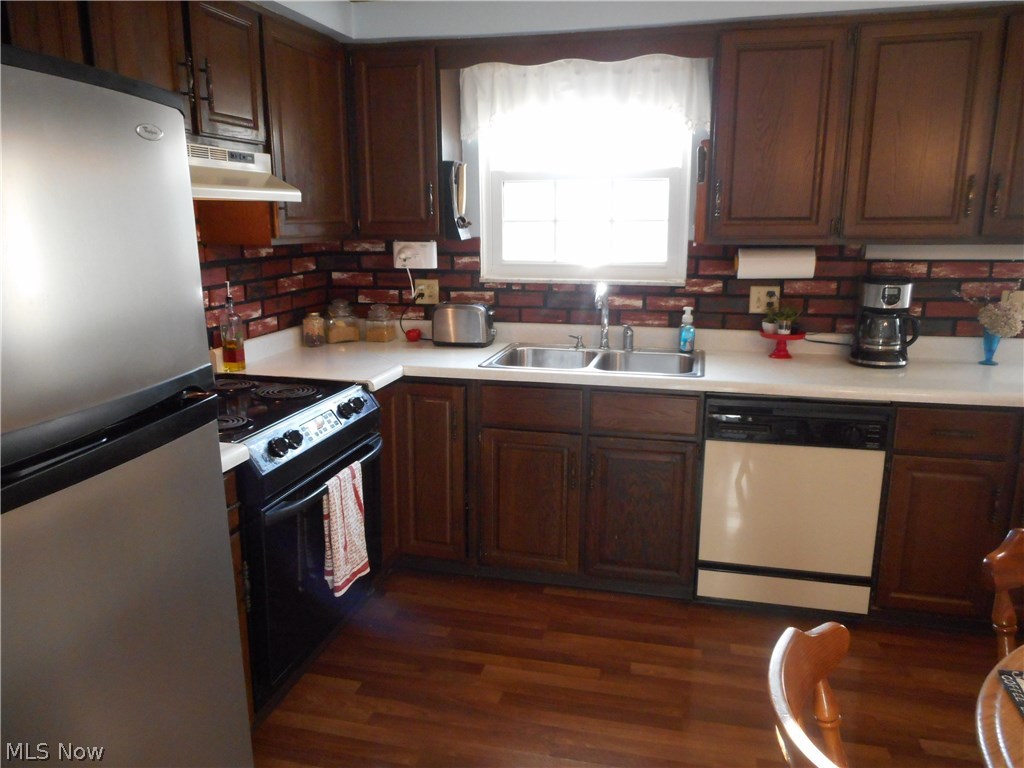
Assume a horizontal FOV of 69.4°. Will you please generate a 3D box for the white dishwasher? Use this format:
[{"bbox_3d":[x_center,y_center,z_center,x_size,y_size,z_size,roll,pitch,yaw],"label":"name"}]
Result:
[{"bbox_3d":[1.069,0.398,2.945,0.604,0.840,0.600,3,12,14],"label":"white dishwasher"}]

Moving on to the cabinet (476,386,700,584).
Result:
[{"bbox_3d":[0.345,0.360,3.125,0.887,0.860,0.595,3,12,14],"label":"cabinet"}]

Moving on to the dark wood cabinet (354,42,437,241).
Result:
[{"bbox_3d":[-0.441,-1.003,3.177,0.400,0.755,0.335,3,12,14],"label":"dark wood cabinet"}]

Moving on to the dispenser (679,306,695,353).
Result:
[{"bbox_3d":[0.749,-0.231,3.138,0.062,0.194,0.055,3,12,14],"label":"dispenser"}]

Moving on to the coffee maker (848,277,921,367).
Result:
[{"bbox_3d":[1.449,-0.243,2.872,0.222,0.337,0.225,2,12,11],"label":"coffee maker"}]

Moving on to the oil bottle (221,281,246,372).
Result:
[{"bbox_3d":[-1.038,-0.217,2.757,0.066,0.335,0.066,7,14,31],"label":"oil bottle"}]

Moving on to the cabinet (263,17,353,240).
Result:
[{"bbox_3d":[-0.891,-0.922,2.816,0.317,0.752,0.630,3,12,14],"label":"cabinet"}]

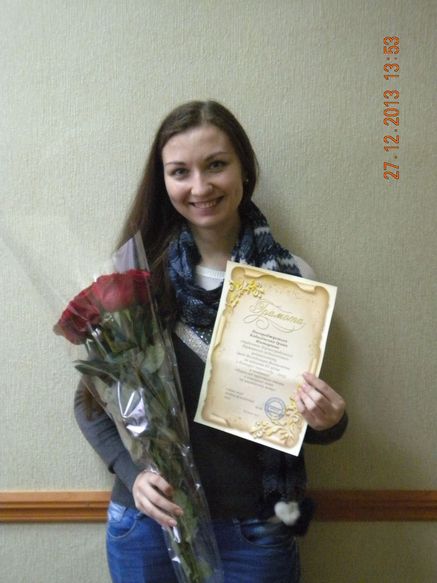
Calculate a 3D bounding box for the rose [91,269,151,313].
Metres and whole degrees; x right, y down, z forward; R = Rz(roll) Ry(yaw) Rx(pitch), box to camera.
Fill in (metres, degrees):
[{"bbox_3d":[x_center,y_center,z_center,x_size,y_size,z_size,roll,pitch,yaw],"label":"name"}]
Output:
[{"bbox_3d":[-0.166,-0.002,1.480,0.097,0.077,0.090,-11,6,6],"label":"rose"}]

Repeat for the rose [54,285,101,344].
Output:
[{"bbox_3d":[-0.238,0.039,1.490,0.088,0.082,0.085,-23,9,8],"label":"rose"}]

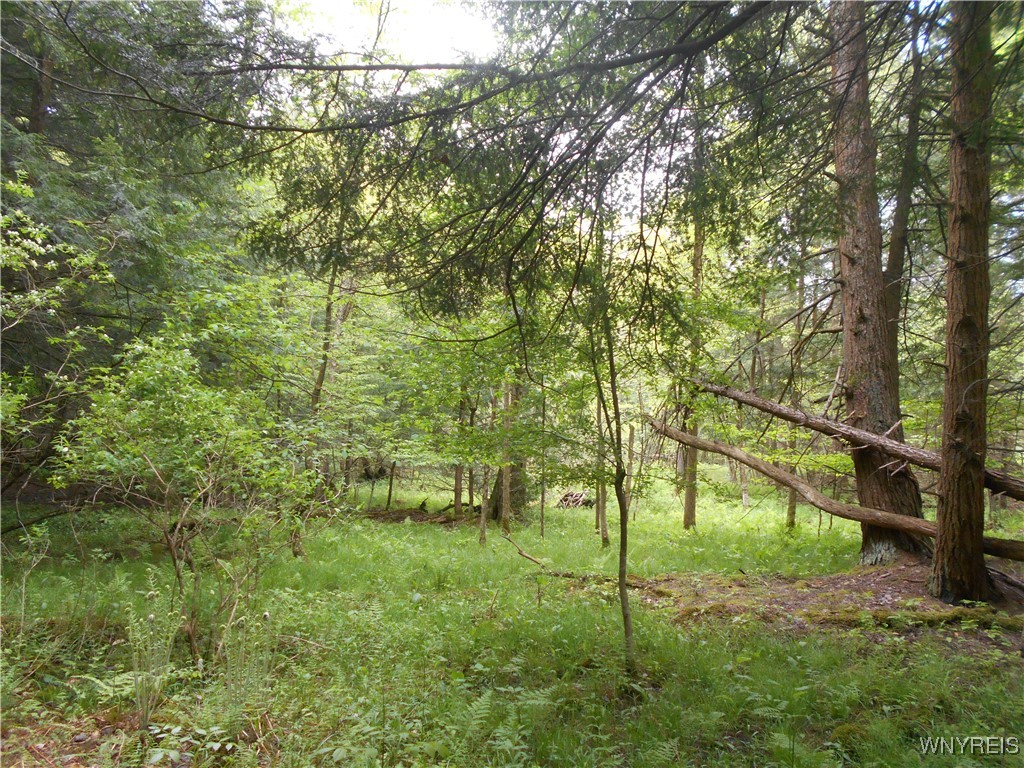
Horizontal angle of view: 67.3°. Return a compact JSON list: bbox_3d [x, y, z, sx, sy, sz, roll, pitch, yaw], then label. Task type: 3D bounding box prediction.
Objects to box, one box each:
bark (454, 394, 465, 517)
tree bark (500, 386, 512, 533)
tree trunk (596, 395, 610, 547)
[{"bbox_3d":[-0.810,1.116,12.033,0.125,1.904,0.125,1,-2,0],"label":"bark"},{"bbox_3d":[-0.063,1.015,10.233,0.115,1.964,0.115,0,-2,0],"label":"tree bark"},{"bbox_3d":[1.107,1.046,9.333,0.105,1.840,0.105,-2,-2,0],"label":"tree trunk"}]

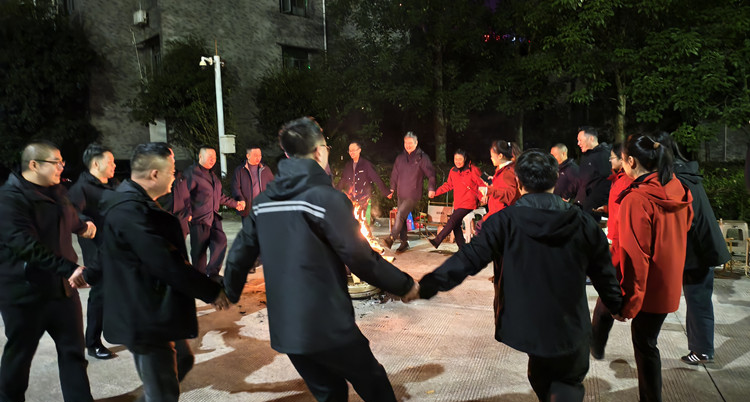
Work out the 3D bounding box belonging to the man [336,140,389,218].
[{"bbox_3d":[-0.206,-0.071,7.600,0.800,1.680,0.450,-1,6,9],"label":"man"}]

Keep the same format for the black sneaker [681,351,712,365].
[{"bbox_3d":[2.337,1.121,3.618,0.250,0.100,0.095,-1,6,13],"label":"black sneaker"}]

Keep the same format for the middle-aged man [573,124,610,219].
[{"bbox_3d":[2.127,0.137,4.850,0.420,1.730,0.560,0,6,19],"label":"middle-aged man"}]

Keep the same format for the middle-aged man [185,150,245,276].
[{"bbox_3d":[-2.042,0.177,6.300,0.500,1.720,0.720,2,7,35],"label":"middle-aged man"}]

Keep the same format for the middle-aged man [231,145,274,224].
[{"bbox_3d":[-1.619,0.116,6.750,0.680,1.710,0.450,-5,7,-26],"label":"middle-aged man"}]

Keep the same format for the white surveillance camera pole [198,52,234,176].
[{"bbox_3d":[-4.042,-1.797,12.911,0.820,4.200,0.320,-2,6,0],"label":"white surveillance camera pole"}]

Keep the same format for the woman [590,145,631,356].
[{"bbox_3d":[1.803,0.337,3.600,0.430,1.570,0.480,1,7,28],"label":"woman"}]

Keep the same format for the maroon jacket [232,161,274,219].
[{"bbox_3d":[-1.634,-0.177,6.700,0.620,0.700,0.360,-5,6,-25],"label":"maroon jacket"}]

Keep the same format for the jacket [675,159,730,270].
[{"bbox_3d":[2.243,0.096,3.530,0.470,0.790,0.580,2,7,32],"label":"jacket"}]

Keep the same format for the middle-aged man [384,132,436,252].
[{"bbox_3d":[0.509,-0.097,7.150,0.680,1.710,0.520,0,6,18],"label":"middle-aged man"}]

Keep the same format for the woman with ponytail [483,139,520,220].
[{"bbox_3d":[1.472,0.138,5.750,0.500,1.670,0.520,-2,6,0],"label":"woman with ponytail"}]

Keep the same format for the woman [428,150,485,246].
[{"bbox_3d":[1.225,0.030,7.400,0.750,1.570,0.600,2,7,34],"label":"woman"}]

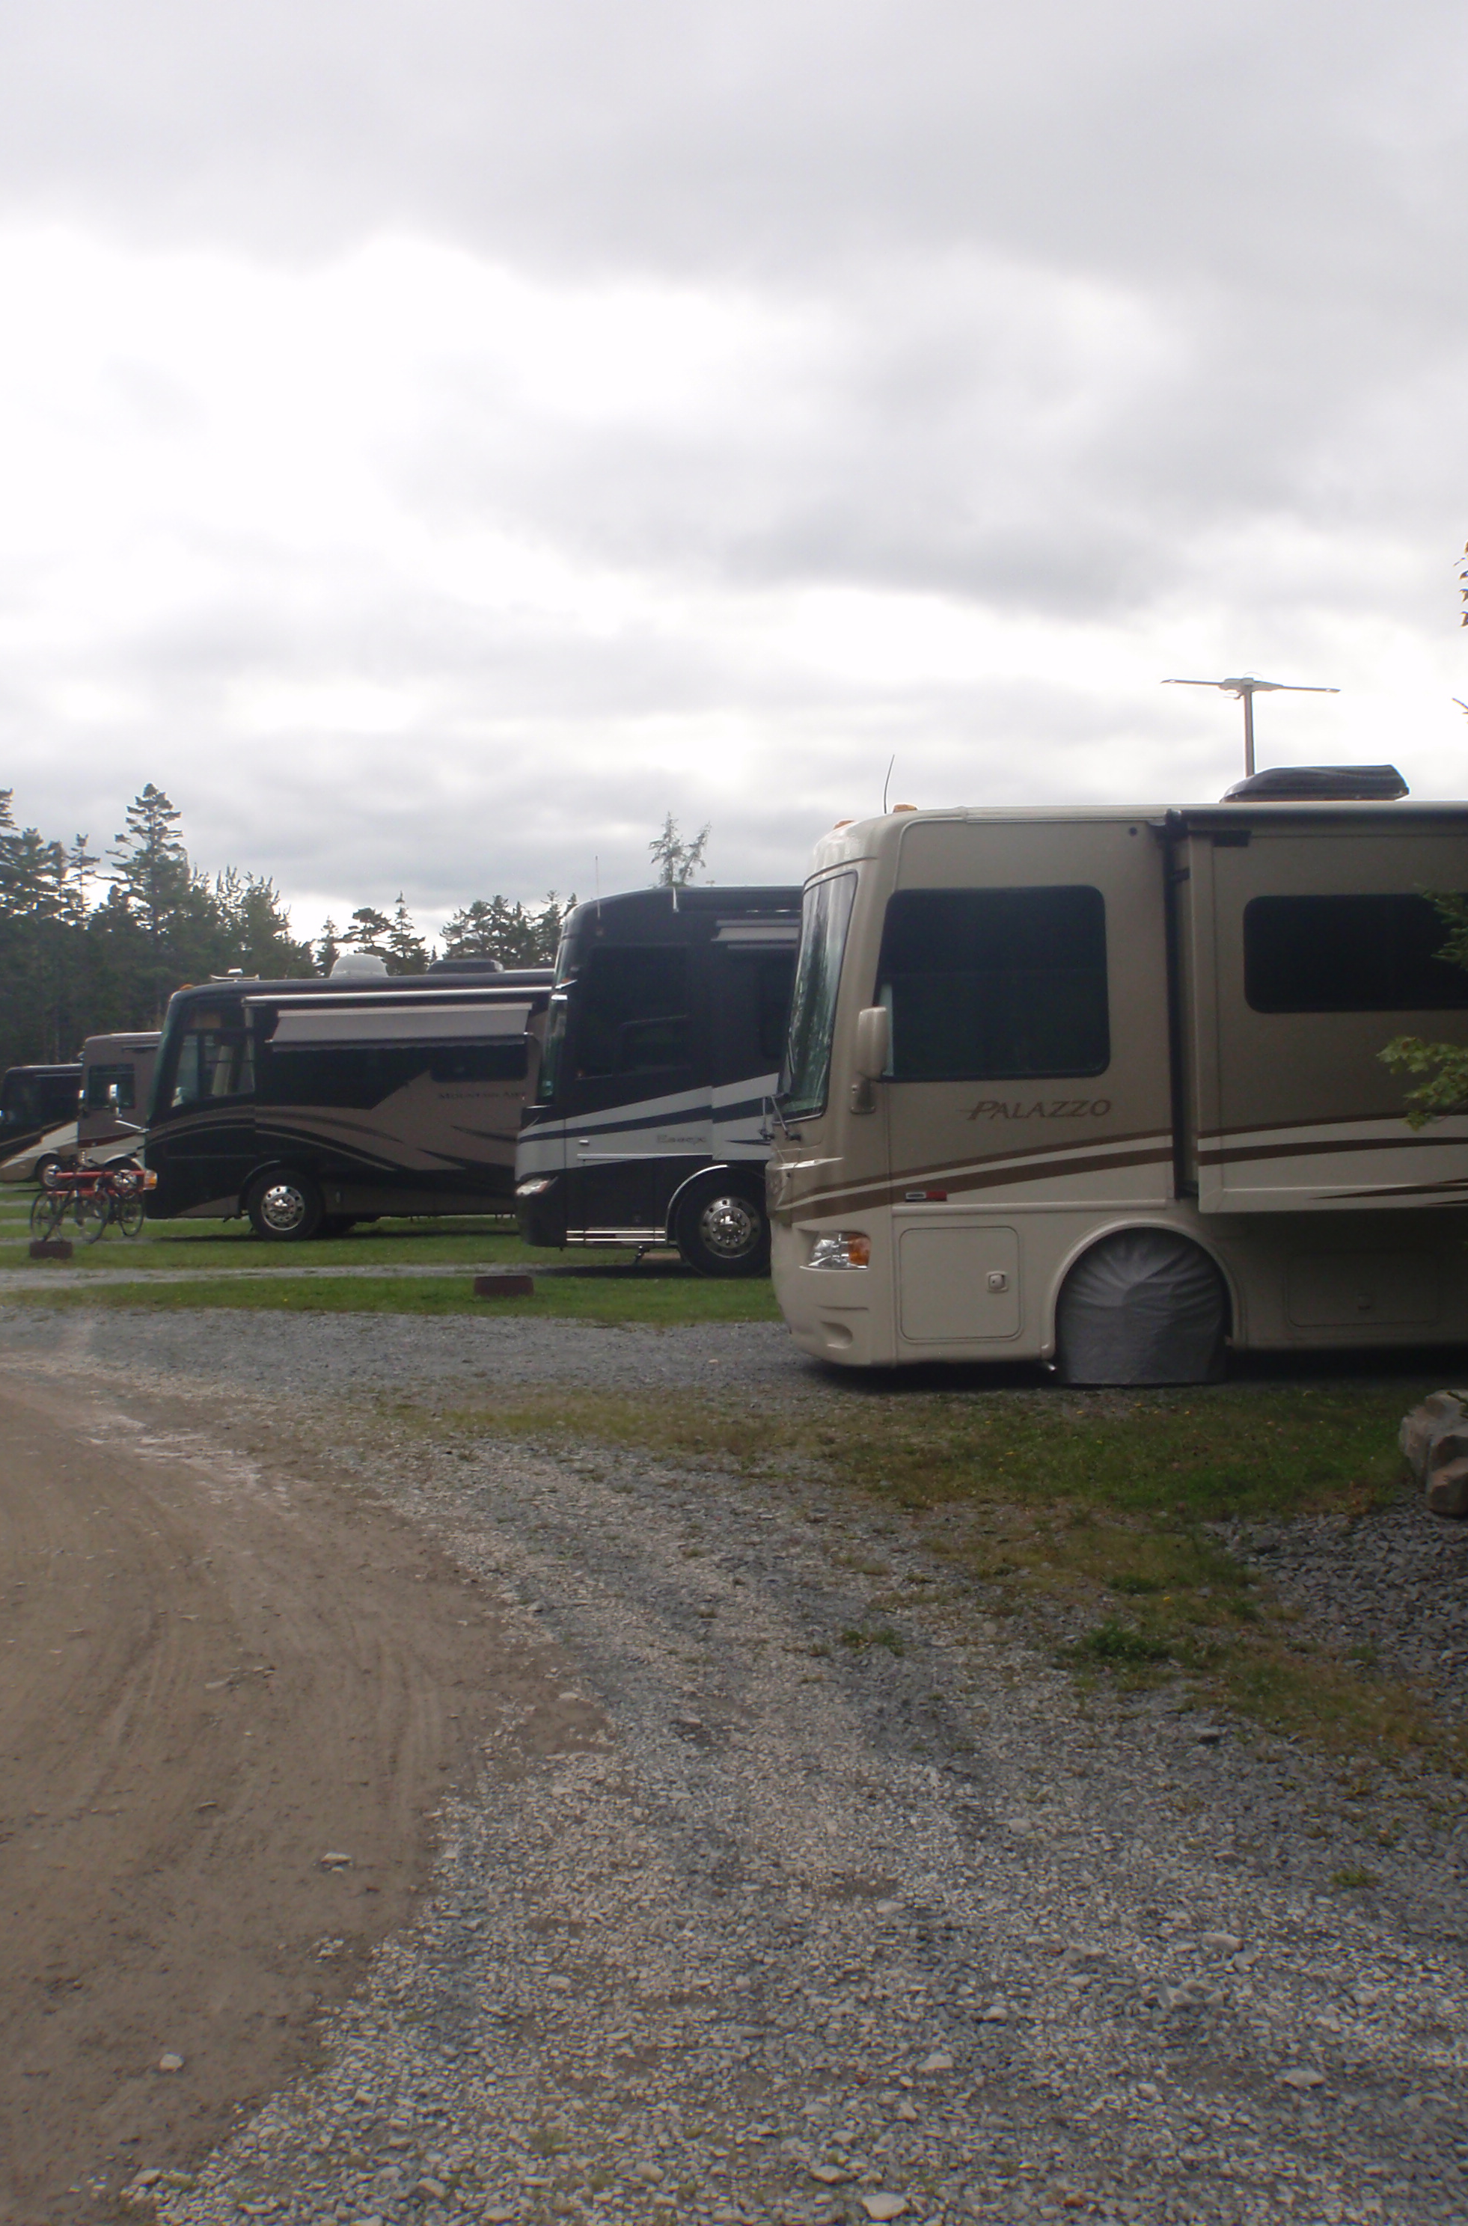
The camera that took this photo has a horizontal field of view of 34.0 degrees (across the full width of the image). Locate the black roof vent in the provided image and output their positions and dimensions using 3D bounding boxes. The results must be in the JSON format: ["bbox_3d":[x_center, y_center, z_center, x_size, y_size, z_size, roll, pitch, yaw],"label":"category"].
[{"bbox_3d":[3.690,-2.076,15.250,1.040,0.290,0.700,-1,0,-6],"label":"black roof vent"}]

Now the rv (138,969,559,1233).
[{"bbox_3d":[-1.750,-0.170,32.850,12.100,3.580,2.700,-1,0,7],"label":"rv"}]

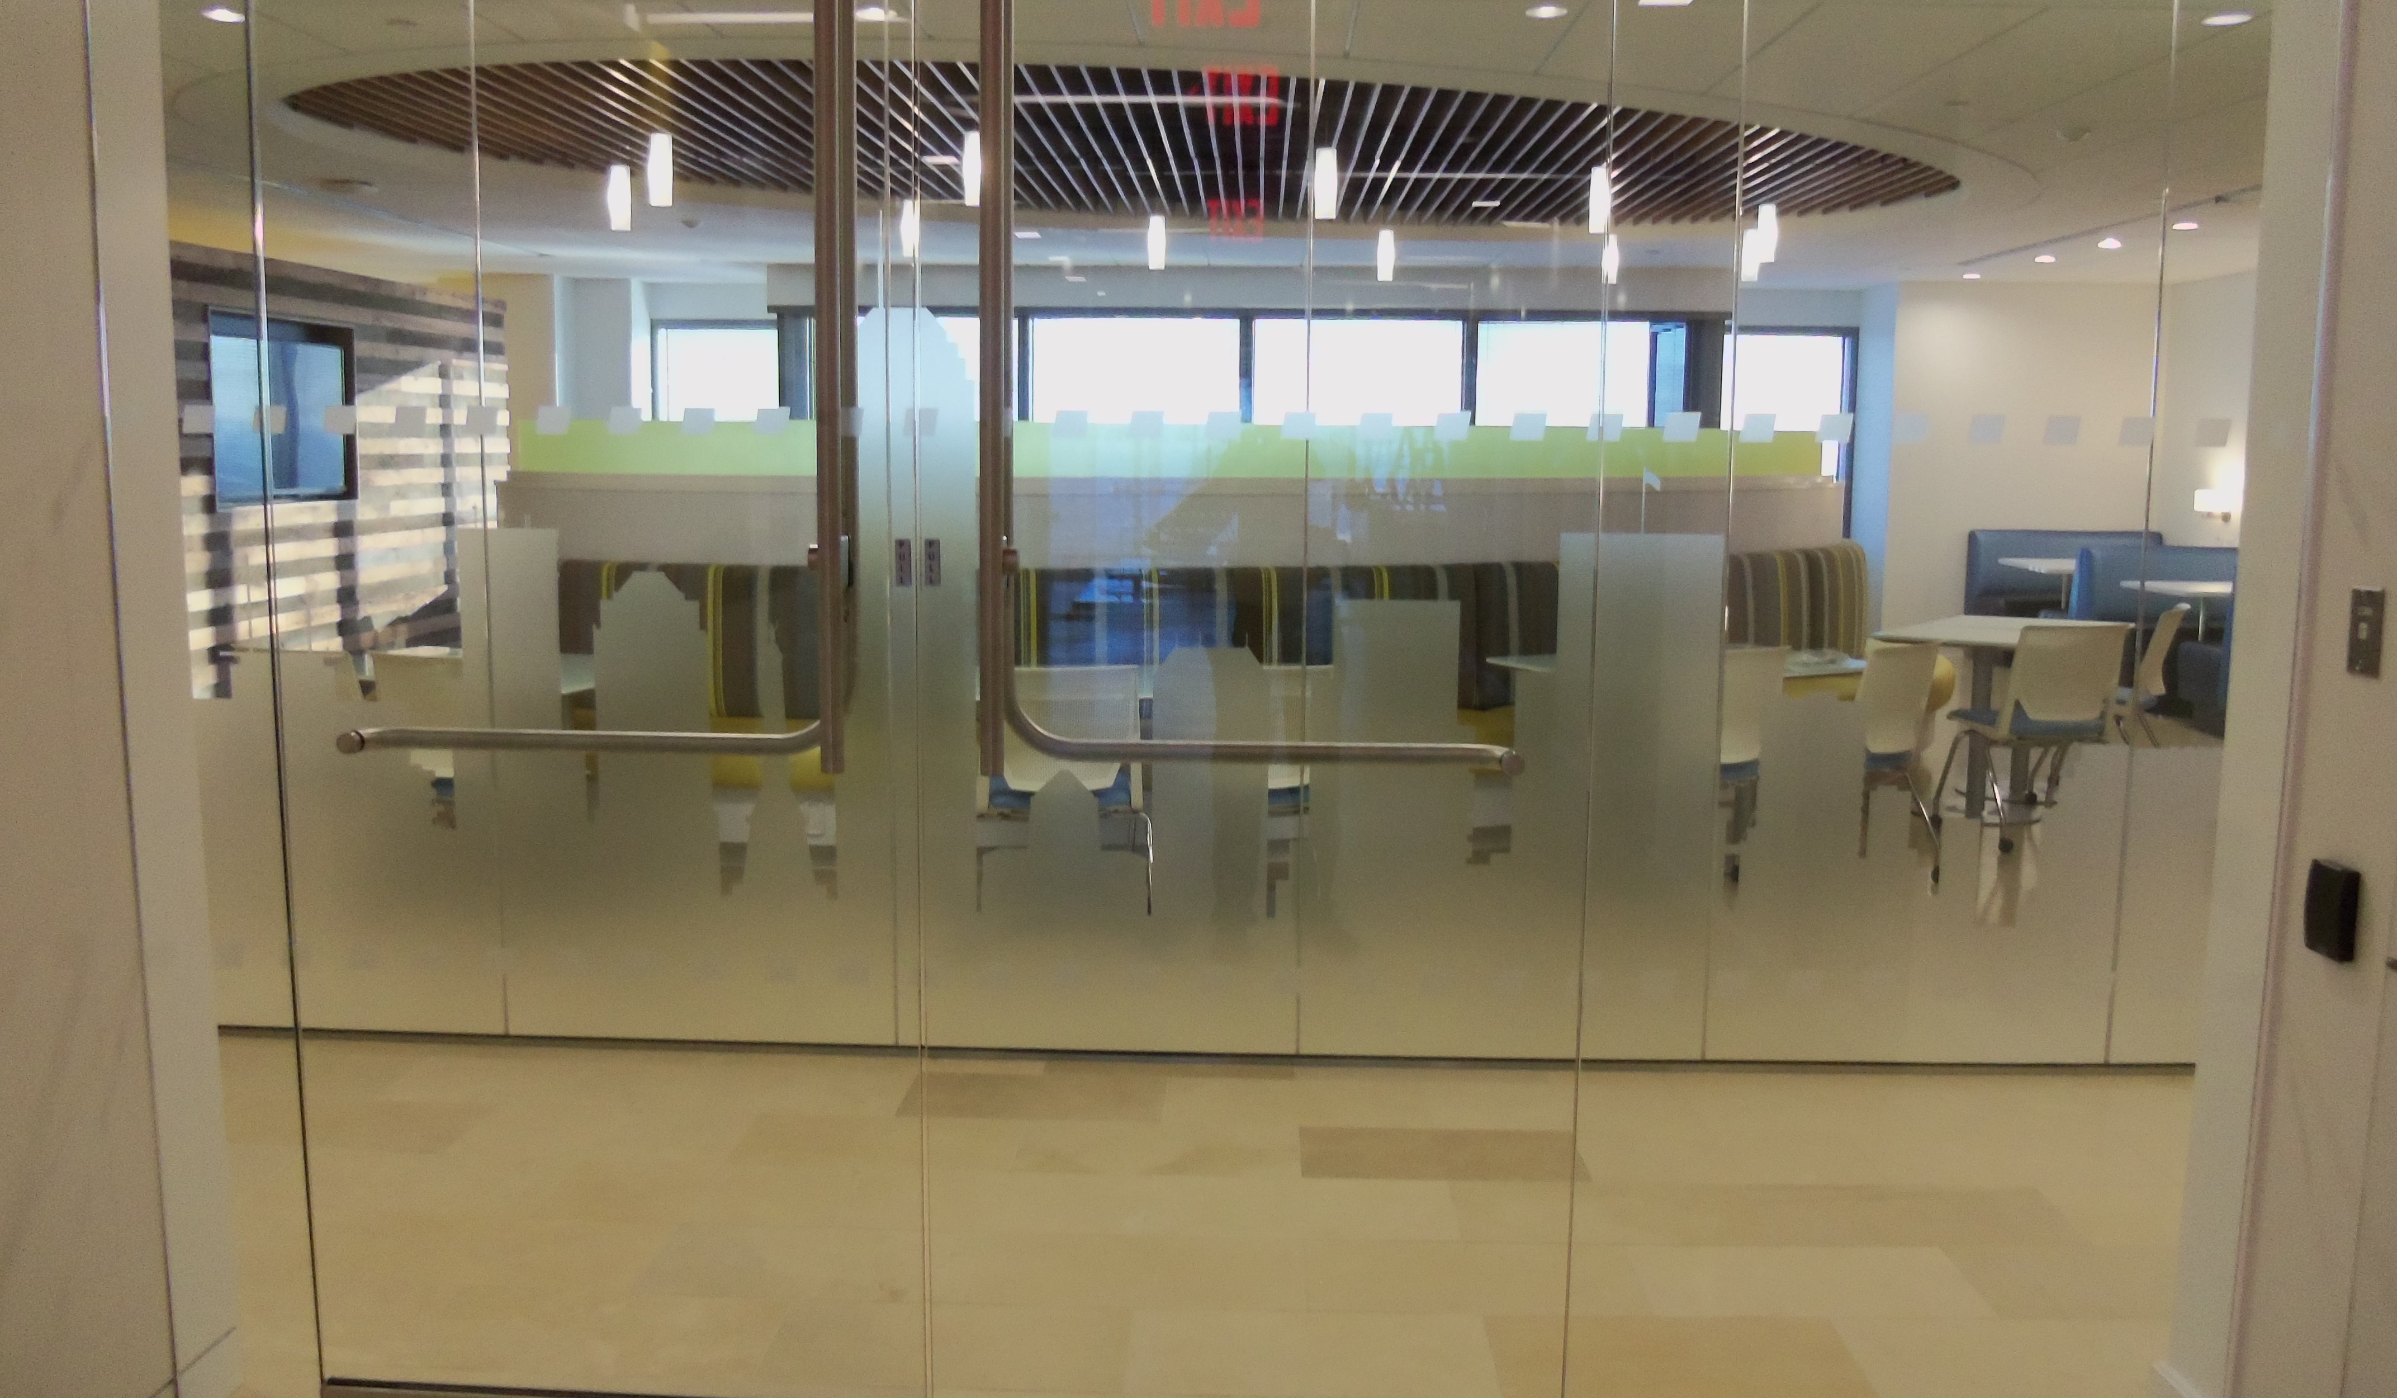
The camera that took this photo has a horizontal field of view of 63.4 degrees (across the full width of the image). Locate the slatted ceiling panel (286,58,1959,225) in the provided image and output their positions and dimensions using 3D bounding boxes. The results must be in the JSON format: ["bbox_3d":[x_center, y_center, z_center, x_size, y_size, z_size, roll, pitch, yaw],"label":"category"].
[{"bbox_3d":[0.027,-2.280,8.096,6.800,0.160,3.950,-2,8,-17],"label":"slatted ceiling panel"}]

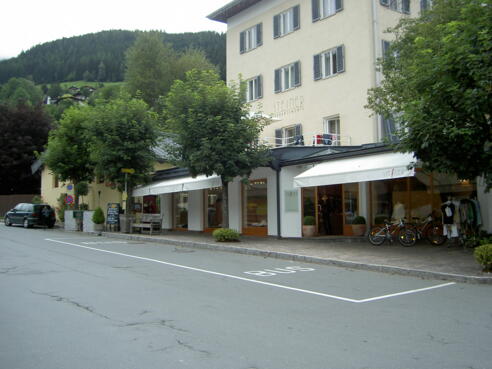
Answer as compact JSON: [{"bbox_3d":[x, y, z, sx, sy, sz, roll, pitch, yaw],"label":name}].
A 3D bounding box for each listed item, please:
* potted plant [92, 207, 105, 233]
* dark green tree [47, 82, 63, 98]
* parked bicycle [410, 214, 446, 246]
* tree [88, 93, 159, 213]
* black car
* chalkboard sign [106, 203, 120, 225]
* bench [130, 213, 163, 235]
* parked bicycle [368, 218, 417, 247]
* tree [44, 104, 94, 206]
[{"bbox_3d":[-7.477,1.774,28.100,0.620,1.300,0.620,-1,-3,0],"label":"potted plant"},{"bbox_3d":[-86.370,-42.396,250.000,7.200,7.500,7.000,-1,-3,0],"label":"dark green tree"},{"bbox_3d":[5.938,1.545,18.700,1.700,1.050,0.600,-2,-3,16],"label":"parked bicycle"},{"bbox_3d":[-6.188,-1.121,28.000,3.600,7.000,3.600,-1,-3,0],"label":"tree"},{"bbox_3d":[-14.750,2.140,37.800,4.250,1.600,1.750,-4,-4,45],"label":"black car"},{"bbox_3d":[-6.693,1.642,28.000,0.620,1.400,0.500,-1,-3,6],"label":"chalkboard sign"},{"bbox_3d":[-4.520,1.810,25.300,0.600,0.900,1.750,2,-4,-39],"label":"bench"},{"bbox_3d":[4.846,1.570,18.400,1.650,0.960,0.580,-2,-3,19],"label":"parked bicycle"},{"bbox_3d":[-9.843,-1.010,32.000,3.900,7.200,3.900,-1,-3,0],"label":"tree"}]

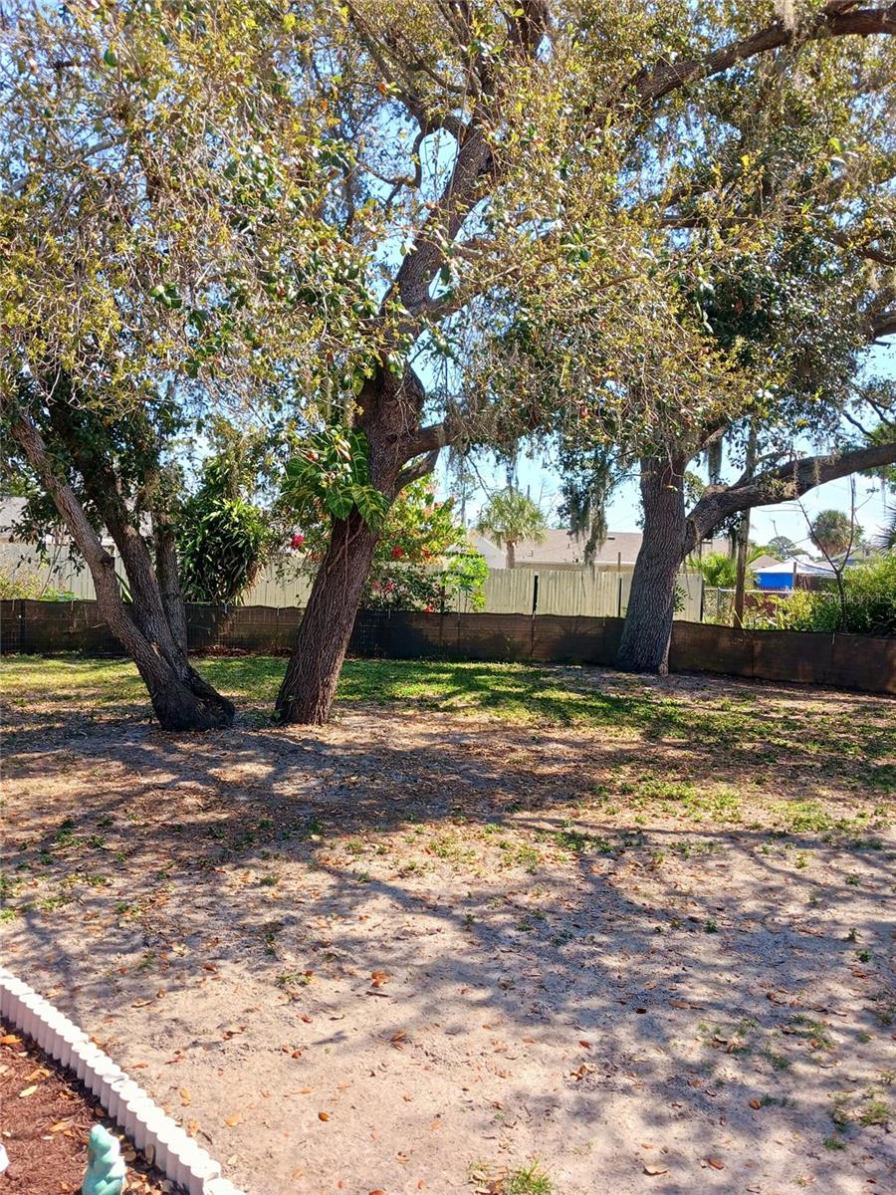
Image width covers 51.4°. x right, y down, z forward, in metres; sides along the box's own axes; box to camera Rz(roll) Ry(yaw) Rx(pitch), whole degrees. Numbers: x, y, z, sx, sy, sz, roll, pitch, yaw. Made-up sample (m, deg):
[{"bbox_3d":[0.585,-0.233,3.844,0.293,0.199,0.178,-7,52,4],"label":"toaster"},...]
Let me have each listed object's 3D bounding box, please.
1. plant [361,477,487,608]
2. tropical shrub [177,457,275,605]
[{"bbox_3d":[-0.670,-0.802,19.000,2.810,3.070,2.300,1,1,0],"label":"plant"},{"bbox_3d":[-4.326,-0.992,18.200,1.860,3.430,1.800,1,1,0],"label":"tropical shrub"}]

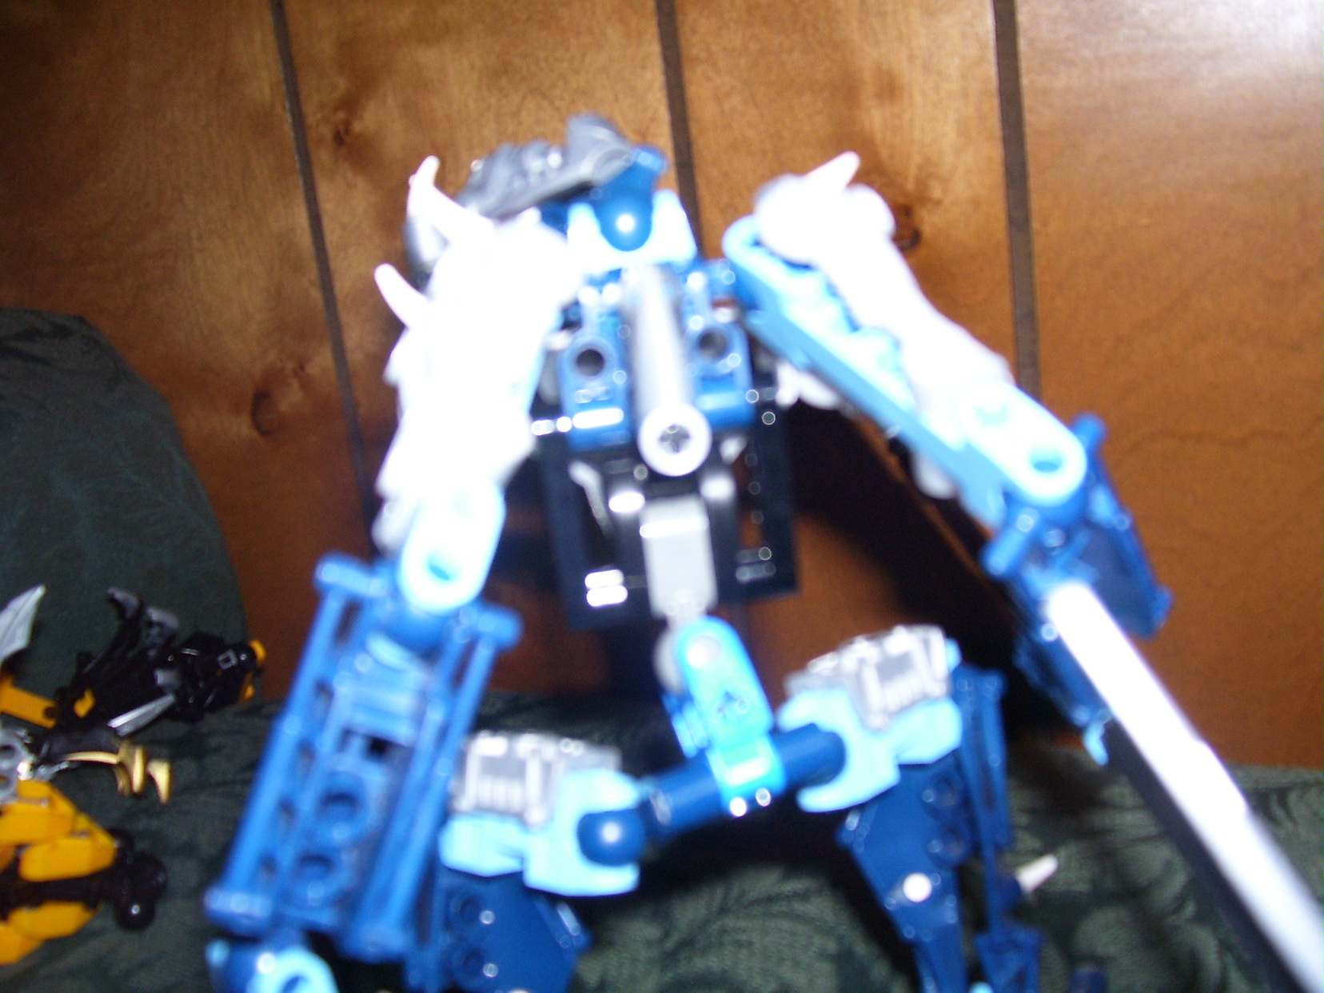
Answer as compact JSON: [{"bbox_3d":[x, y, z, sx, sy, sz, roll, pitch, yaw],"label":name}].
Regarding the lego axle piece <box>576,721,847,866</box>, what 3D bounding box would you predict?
[{"bbox_3d":[0.007,0.041,0.177,0.040,0.010,0.010,-20,11,-8],"label":"lego axle piece"}]

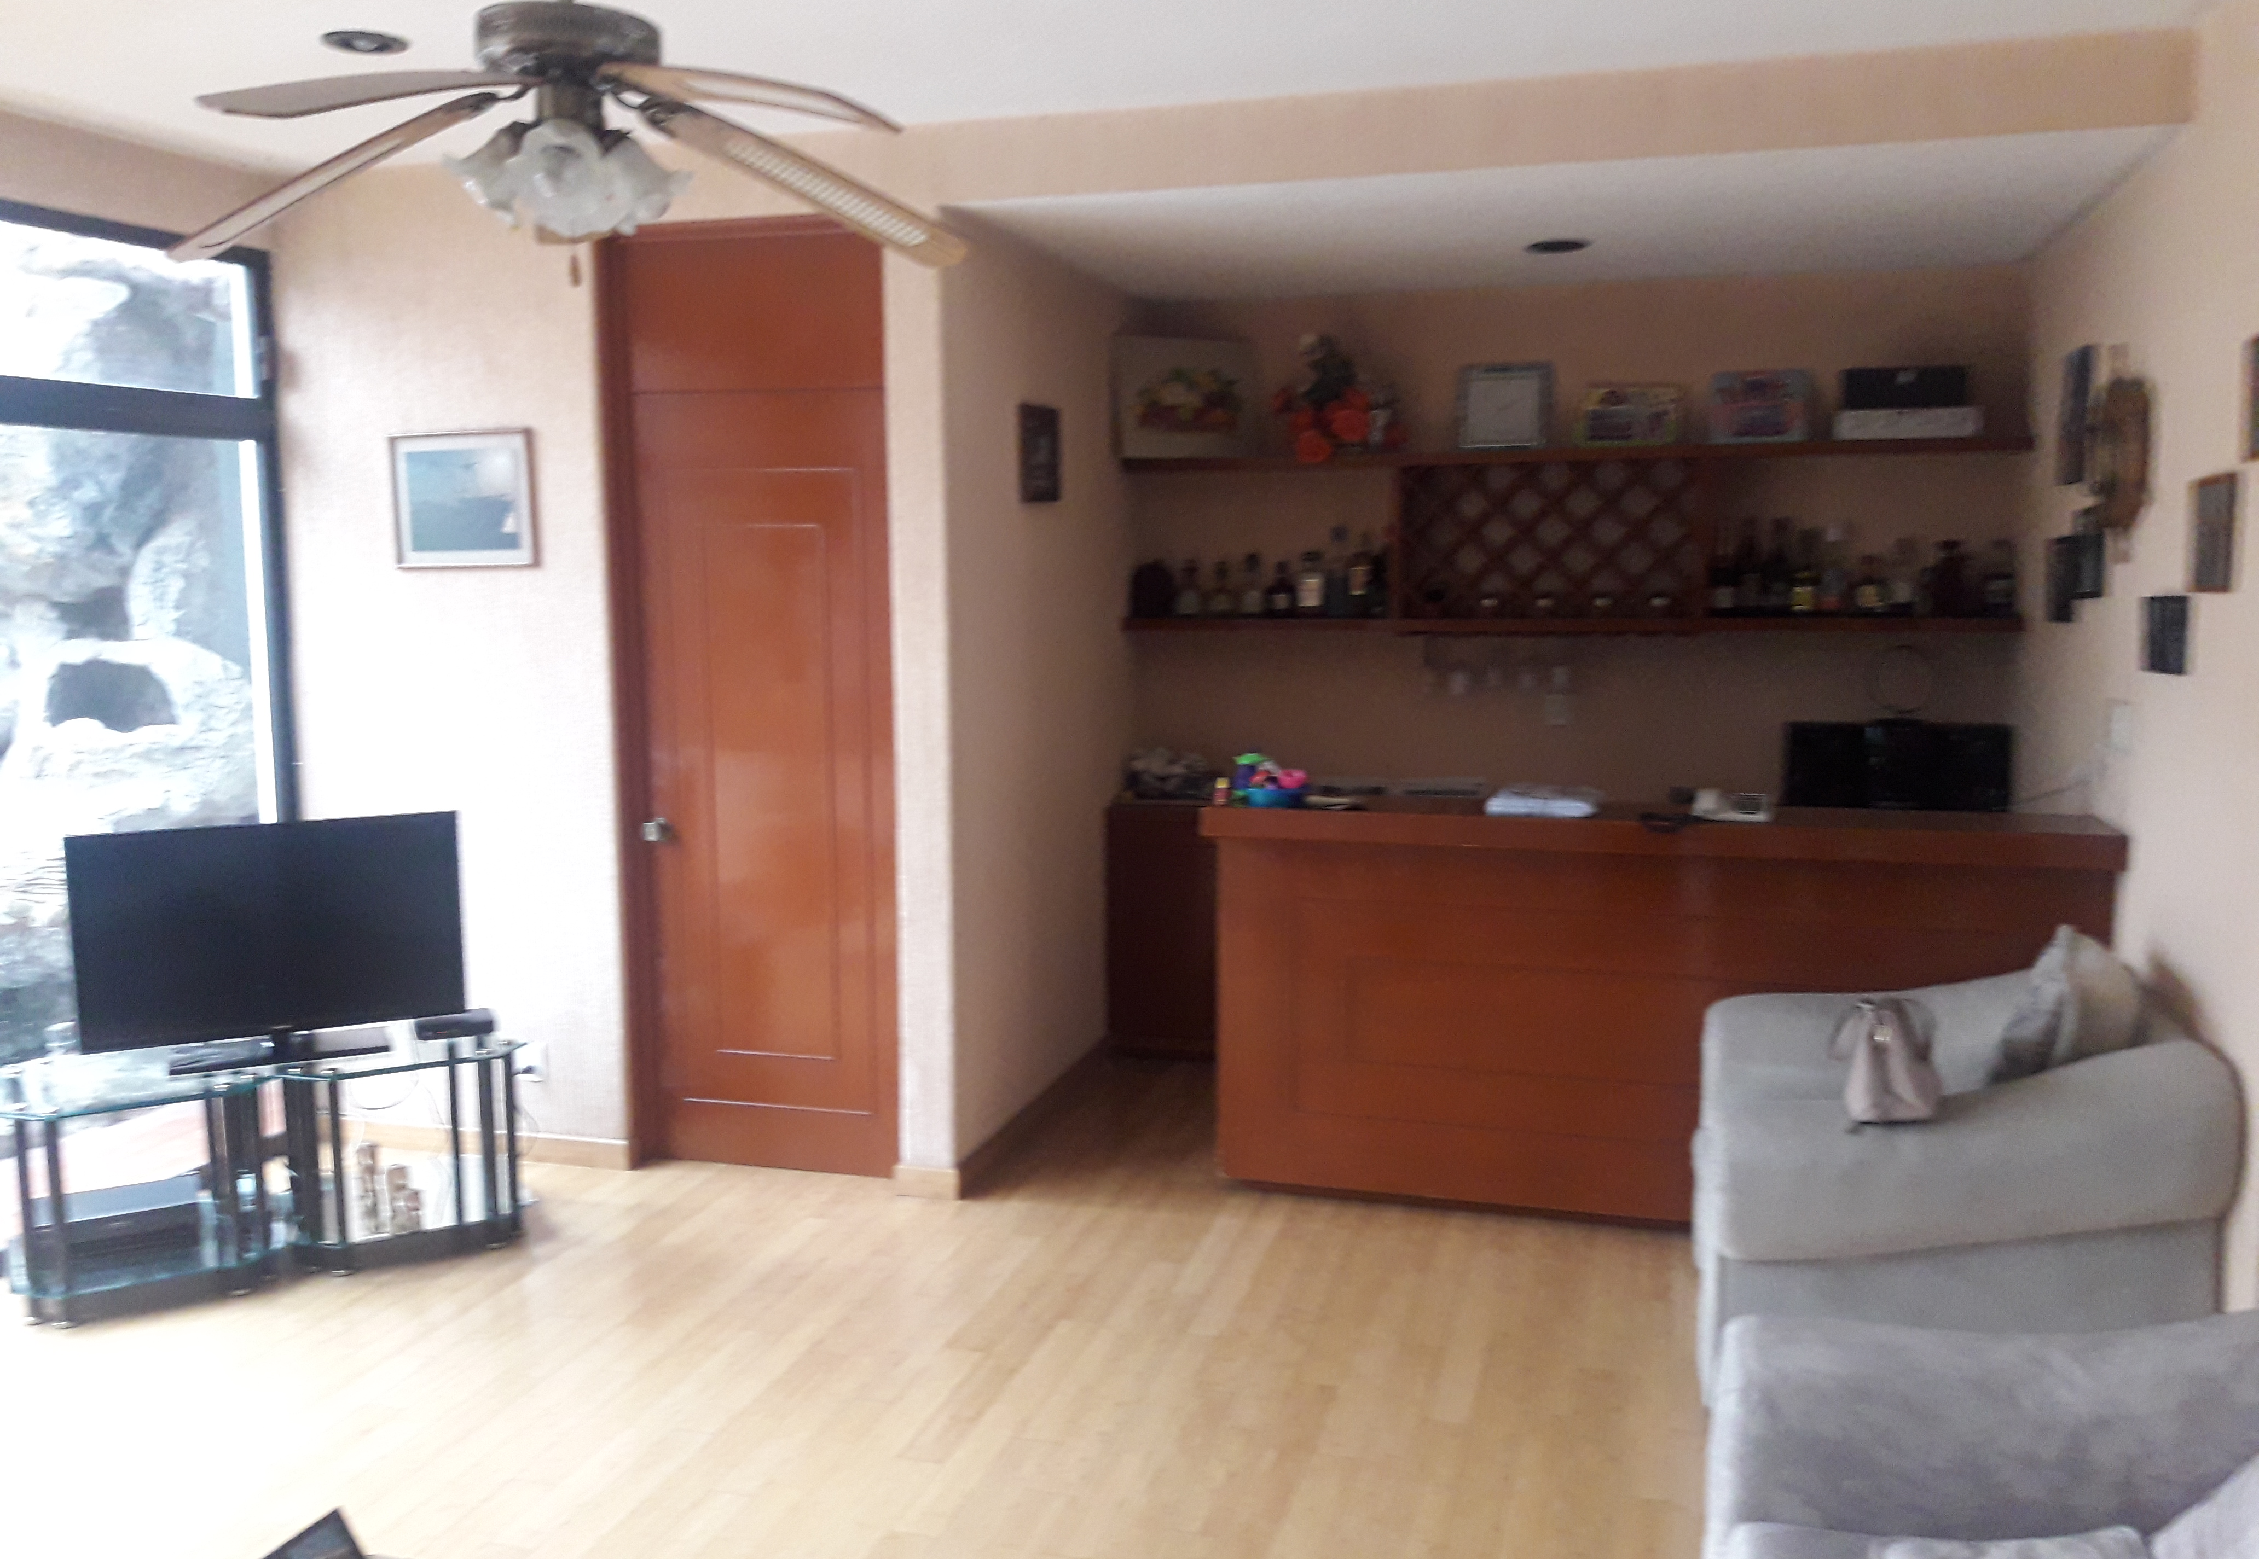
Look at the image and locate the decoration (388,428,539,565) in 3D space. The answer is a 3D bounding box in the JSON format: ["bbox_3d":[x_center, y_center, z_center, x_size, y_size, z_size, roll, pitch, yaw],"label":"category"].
[{"bbox_3d":[-1.791,-0.749,4.902,0.435,0.360,0.025,2,7,16],"label":"decoration"}]

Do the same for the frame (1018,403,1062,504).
[{"bbox_3d":[-0.248,-0.930,5.212,0.025,0.265,0.315,2,7,16],"label":"frame"}]

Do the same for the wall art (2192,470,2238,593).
[{"bbox_3d":[2.051,-0.461,3.462,0.020,0.218,0.235,2,7,16],"label":"wall art"}]

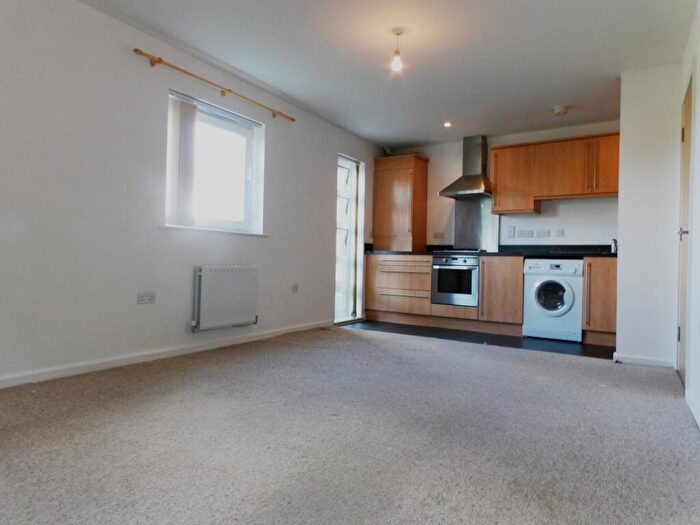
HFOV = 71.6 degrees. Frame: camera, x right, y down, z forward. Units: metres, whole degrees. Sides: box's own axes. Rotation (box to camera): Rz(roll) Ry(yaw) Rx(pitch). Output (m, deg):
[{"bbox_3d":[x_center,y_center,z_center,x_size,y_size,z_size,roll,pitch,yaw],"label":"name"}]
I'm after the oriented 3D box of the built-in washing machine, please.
[{"bbox_3d":[2.262,0.398,5.290,0.590,0.840,0.570,1,0,34],"label":"built-in washing machine"}]

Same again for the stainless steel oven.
[{"bbox_3d":[1.372,0.211,5.874,0.595,0.595,0.560,1,0,34],"label":"stainless steel oven"}]

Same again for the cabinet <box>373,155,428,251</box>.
[{"bbox_3d":[0.674,-0.747,6.516,0.595,1.220,0.410,1,0,34],"label":"cabinet"}]

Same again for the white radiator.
[{"bbox_3d":[-1.064,0.295,4.221,0.080,0.547,0.665,1,0,31],"label":"white radiator"}]

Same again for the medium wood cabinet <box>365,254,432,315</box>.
[{"bbox_3d":[0.745,0.275,6.328,0.950,0.720,0.560,1,0,34],"label":"medium wood cabinet"}]

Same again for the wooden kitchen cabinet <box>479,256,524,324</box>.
[{"bbox_3d":[1.824,0.298,5.586,0.490,0.720,0.560,1,0,34],"label":"wooden kitchen cabinet"}]

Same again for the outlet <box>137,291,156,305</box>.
[{"bbox_3d":[-1.505,0.264,3.601,0.012,0.085,0.148,1,0,31],"label":"outlet"}]

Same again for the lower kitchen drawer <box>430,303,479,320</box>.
[{"bbox_3d":[1.355,0.581,5.869,0.595,0.135,0.500,1,0,34],"label":"lower kitchen drawer"}]

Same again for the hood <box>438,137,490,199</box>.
[{"bbox_3d":[1.455,-1.190,5.942,0.595,0.780,0.480,1,0,34],"label":"hood"}]

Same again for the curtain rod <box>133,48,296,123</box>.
[{"bbox_3d":[-1.059,-1.467,4.200,0.095,0.070,1.845,1,0,31],"label":"curtain rod"}]

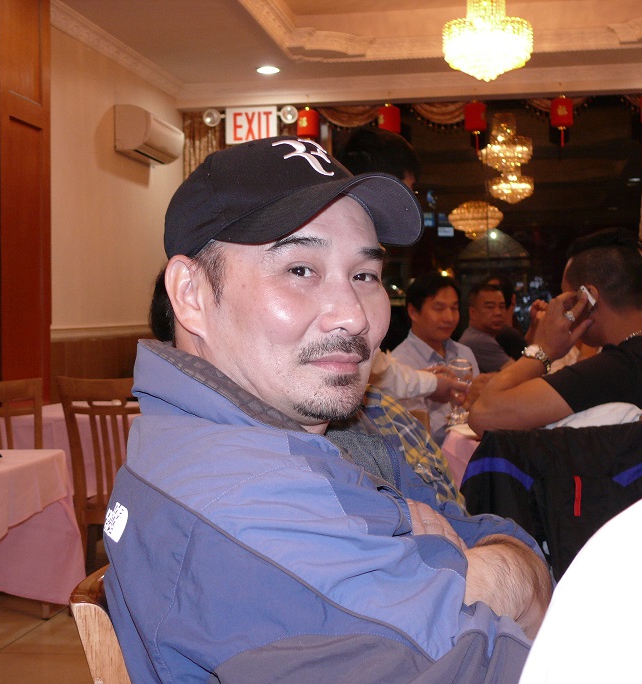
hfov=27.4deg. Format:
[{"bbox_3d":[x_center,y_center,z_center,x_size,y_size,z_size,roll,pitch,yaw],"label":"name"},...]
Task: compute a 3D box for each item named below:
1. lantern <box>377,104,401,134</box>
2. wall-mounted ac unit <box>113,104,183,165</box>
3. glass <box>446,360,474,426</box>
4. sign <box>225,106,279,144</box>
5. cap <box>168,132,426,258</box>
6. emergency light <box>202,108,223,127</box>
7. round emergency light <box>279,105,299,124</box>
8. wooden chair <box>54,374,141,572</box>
[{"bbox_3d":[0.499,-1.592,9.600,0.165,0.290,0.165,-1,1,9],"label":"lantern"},{"bbox_3d":[-1.122,-1.335,8.563,0.220,0.290,0.820,-1,1,9],"label":"wall-mounted ac unit"},{"bbox_3d":[0.419,0.152,4.000,0.074,0.190,0.074,-1,13,0],"label":"glass"},{"bbox_3d":[-0.508,-1.594,9.700,0.380,0.270,0.080,-1,1,9],"label":"sign"},{"bbox_3d":[-0.033,-0.127,1.120,0.177,0.127,0.265,-2,-14,-39],"label":"cap"},{"bbox_3d":[-0.796,-1.641,9.650,0.130,0.130,0.110,-1,1,9],"label":"emergency light"},{"bbox_3d":[-0.231,-1.663,9.650,0.130,0.130,0.110,-1,1,9],"label":"round emergency light"},{"bbox_3d":[-0.776,0.579,5.285,0.420,0.910,0.500,-1,1,12],"label":"wooden chair"}]

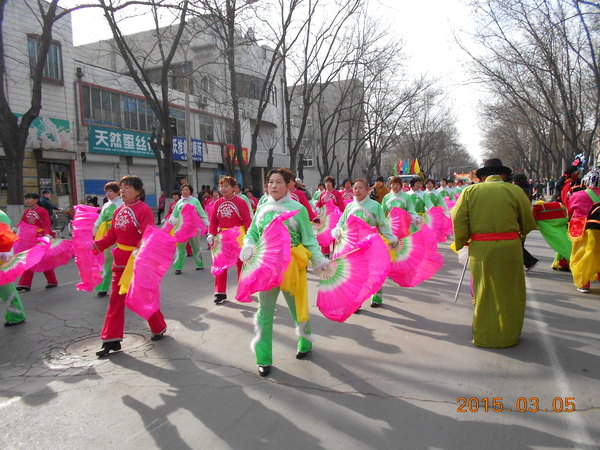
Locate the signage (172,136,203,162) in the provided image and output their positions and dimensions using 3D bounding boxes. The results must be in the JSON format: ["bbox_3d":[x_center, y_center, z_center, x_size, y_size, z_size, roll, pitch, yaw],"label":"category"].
[{"bbox_3d":[-7.164,-4.728,28.400,0.150,1.401,3.314,0,5,23],"label":"signage"}]

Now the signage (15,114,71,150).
[{"bbox_3d":[-11.062,-3.937,19.303,0.150,1.356,2.749,0,5,23],"label":"signage"}]

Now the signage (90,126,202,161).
[{"bbox_3d":[-8.321,-4.475,25.701,0.150,1.357,9.145,0,5,23],"label":"signage"}]

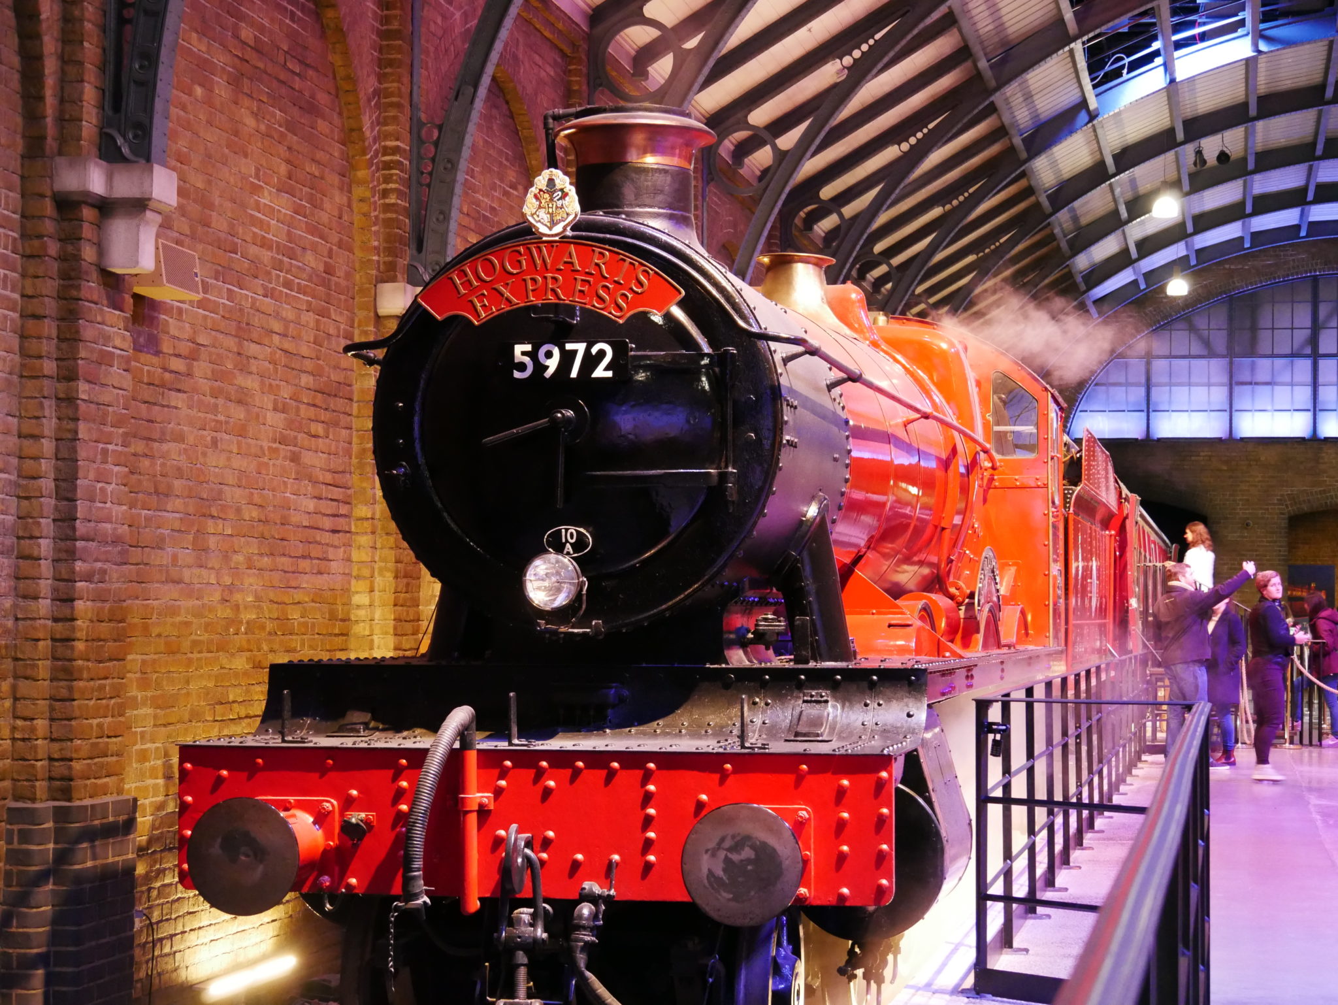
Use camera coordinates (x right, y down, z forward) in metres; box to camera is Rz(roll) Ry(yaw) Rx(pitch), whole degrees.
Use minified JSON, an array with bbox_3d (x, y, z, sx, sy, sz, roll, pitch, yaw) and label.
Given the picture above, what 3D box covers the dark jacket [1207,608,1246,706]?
[{"bbox_3d":[4.880,1.369,23.500,0.320,0.930,0.500,3,-4,-41],"label":"dark jacket"}]

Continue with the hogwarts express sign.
[{"bbox_3d":[-0.434,-0.828,9.753,1.020,0.315,0.040,0,-3,12],"label":"hogwarts express sign"}]

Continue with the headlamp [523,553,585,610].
[{"bbox_3d":[-0.421,0.295,9.788,0.215,0.215,0.170,0,-3,12],"label":"headlamp"}]

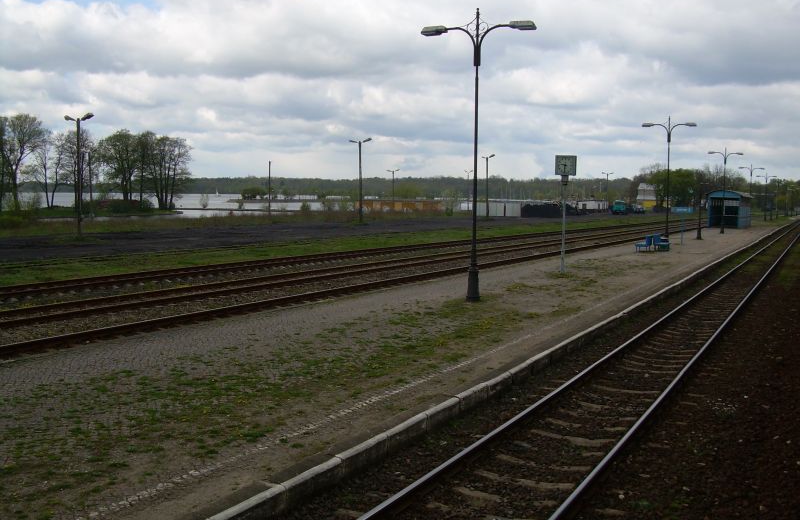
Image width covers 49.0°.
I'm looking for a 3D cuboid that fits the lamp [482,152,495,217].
[{"bbox_3d":[13.172,-11.068,131.000,2.000,9.200,0.400,3,5,26],"label":"lamp"}]

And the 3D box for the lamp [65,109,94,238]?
[{"bbox_3d":[-22.445,-5.973,61.500,2.600,8.650,0.400,3,5,26],"label":"lamp"}]

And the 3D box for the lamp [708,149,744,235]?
[{"bbox_3d":[28.337,-6.036,76.711,2.800,7.550,0.350,3,5,26],"label":"lamp"}]

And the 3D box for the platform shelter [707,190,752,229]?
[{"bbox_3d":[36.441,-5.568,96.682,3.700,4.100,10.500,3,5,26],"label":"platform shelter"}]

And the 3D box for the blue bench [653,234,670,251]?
[{"bbox_3d":[13.758,-0.804,46.229,0.640,0.840,1.300,3,5,26],"label":"blue bench"}]

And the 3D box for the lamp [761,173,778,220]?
[{"bbox_3d":[56.107,-9.645,134.443,2.800,7.550,0.350,3,5,26],"label":"lamp"}]

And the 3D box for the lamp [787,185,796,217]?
[{"bbox_3d":[96.728,-14.454,216.977,2.600,7.600,0.350,3,5,26],"label":"lamp"}]

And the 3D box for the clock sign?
[{"bbox_3d":[6.230,-3.501,32.823,0.720,0.740,0.280,3,5,26],"label":"clock sign"}]

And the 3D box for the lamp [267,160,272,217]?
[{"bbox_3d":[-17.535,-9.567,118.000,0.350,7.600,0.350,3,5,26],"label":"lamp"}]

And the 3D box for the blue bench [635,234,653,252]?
[{"bbox_3d":[12.896,-0.835,46.438,0.640,0.840,1.300,3,5,26],"label":"blue bench"}]

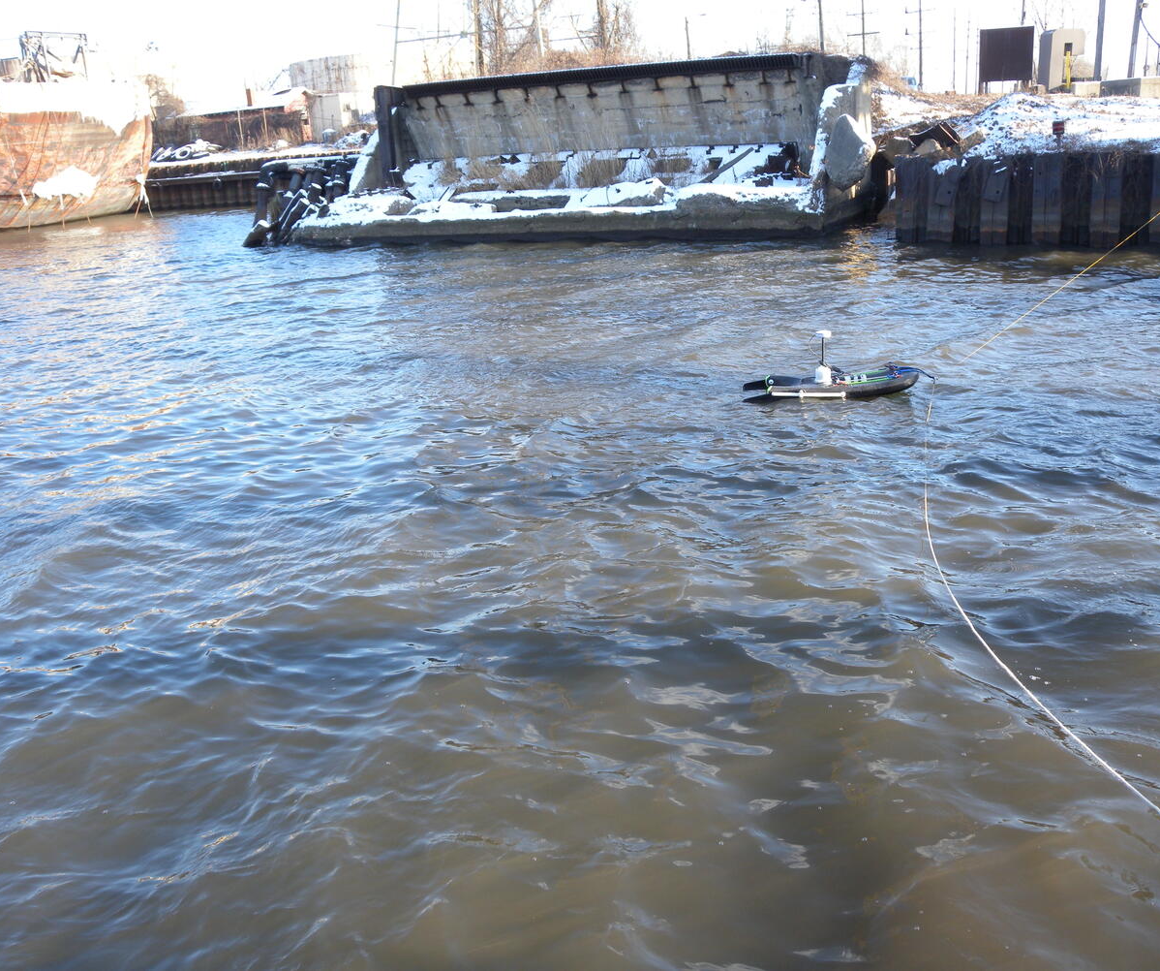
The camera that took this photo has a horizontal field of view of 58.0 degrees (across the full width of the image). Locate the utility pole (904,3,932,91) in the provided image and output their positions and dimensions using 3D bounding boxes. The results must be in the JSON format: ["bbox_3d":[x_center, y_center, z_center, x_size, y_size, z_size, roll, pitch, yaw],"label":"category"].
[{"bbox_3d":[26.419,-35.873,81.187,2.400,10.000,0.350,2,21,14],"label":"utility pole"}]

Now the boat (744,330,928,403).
[{"bbox_3d":[2.599,-1.226,10.866,1.830,0.680,0.520,-1,21,7],"label":"boat"}]

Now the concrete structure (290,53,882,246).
[{"bbox_3d":[-0.087,-7.883,24.998,13.000,3.550,5.200,4,22,19],"label":"concrete structure"}]

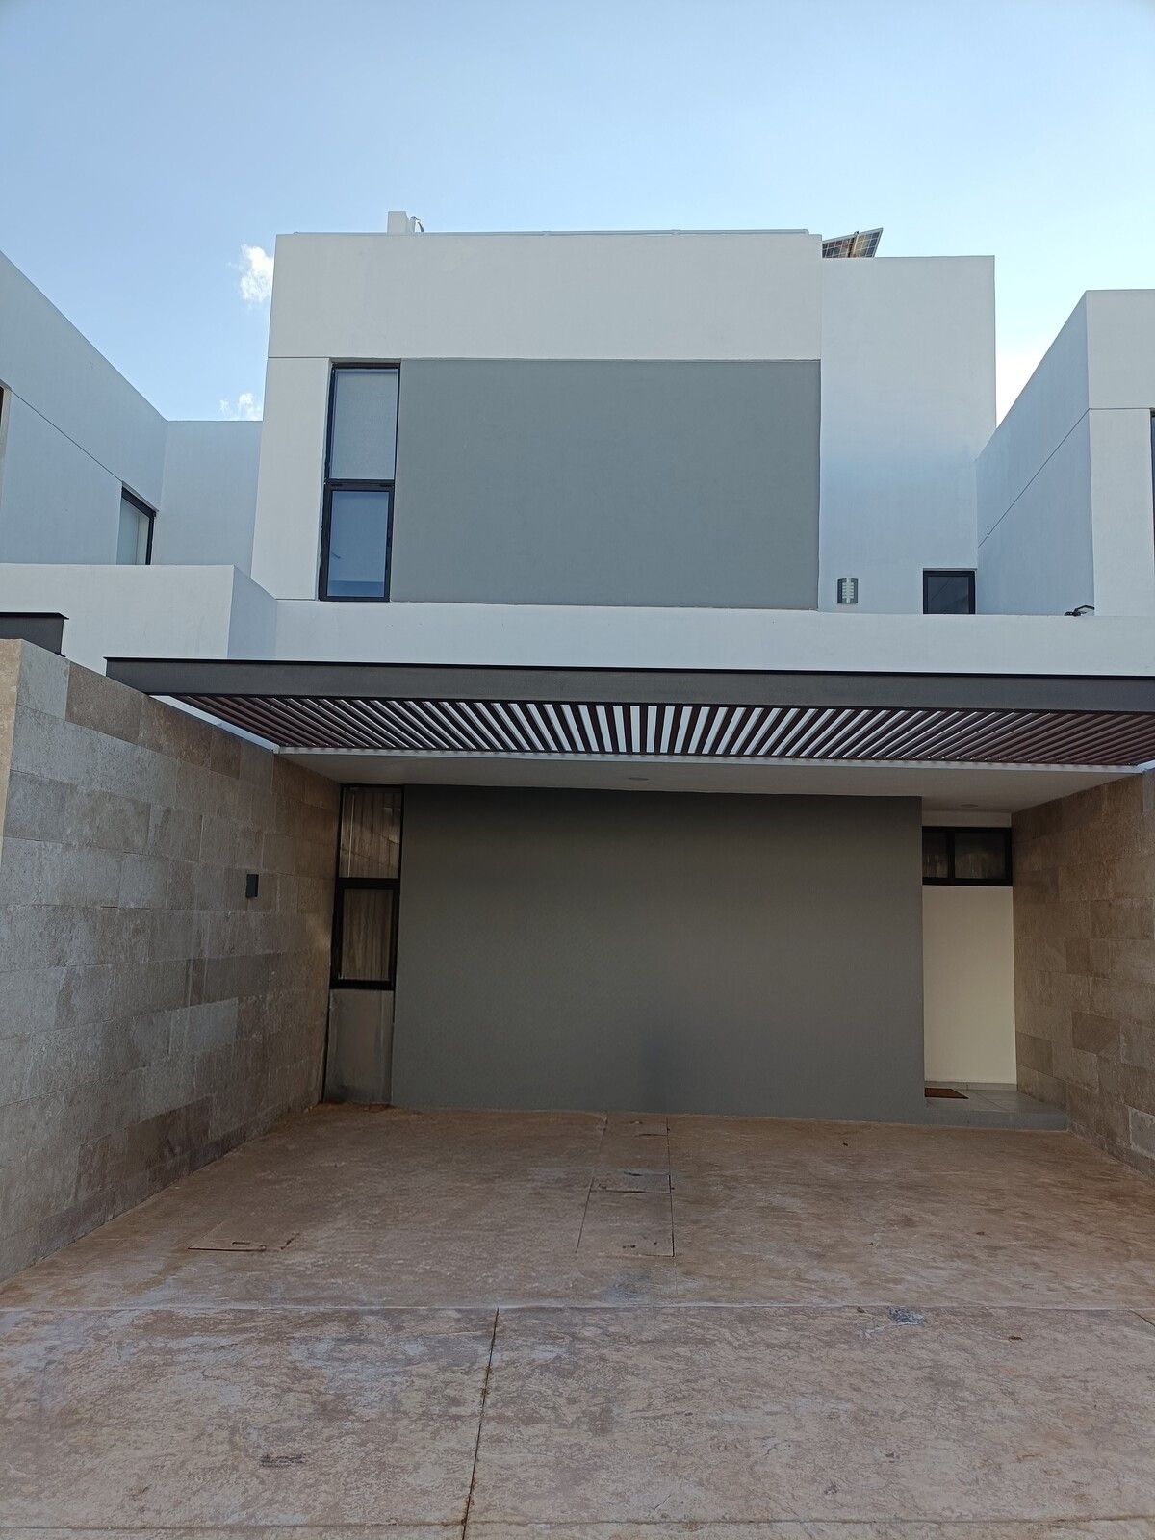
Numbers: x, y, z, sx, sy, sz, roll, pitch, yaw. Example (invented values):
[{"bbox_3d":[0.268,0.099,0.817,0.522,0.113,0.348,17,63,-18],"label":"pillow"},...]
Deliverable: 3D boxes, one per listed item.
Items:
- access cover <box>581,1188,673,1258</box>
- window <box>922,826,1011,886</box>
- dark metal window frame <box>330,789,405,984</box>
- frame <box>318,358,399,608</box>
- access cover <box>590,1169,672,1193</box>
[{"bbox_3d":[0.284,2.546,6.231,0.500,0.040,1.270,1,-8,5],"label":"access cover"},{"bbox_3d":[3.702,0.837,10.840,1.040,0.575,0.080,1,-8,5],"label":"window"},{"bbox_3d":[-1.883,1.052,9.983,0.590,1.810,0.080,1,-8,5],"label":"dark metal window frame"},{"bbox_3d":[-1.725,-2.289,8.825,0.575,1.970,0.080,1,-8,5],"label":"frame"},{"bbox_3d":[0.344,2.652,7.093,0.500,0.040,0.500,1,-8,5],"label":"access cover"}]

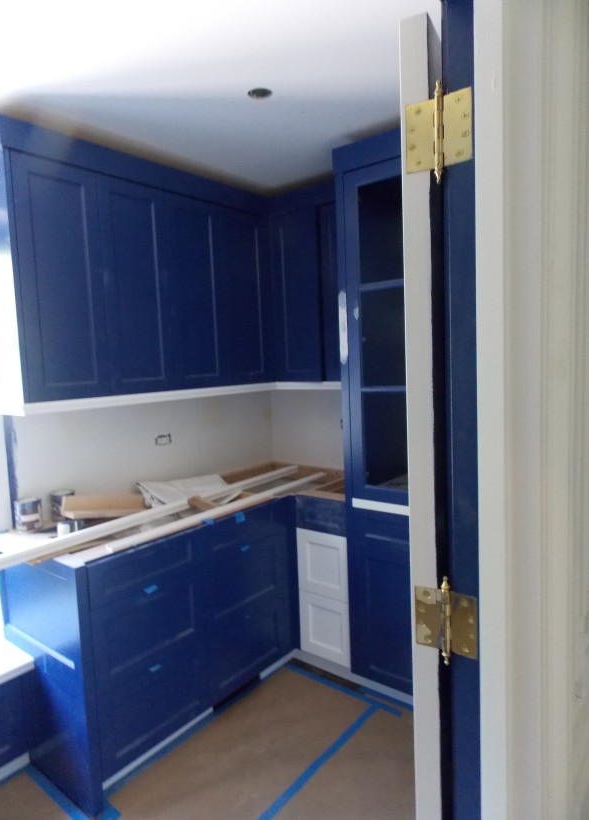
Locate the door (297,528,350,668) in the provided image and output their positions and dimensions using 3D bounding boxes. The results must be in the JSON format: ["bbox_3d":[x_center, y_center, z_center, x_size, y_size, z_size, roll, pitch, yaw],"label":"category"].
[{"bbox_3d":[0.144,0.888,2.598,0.290,0.620,0.020,2,7,39],"label":"door"}]

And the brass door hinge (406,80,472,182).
[{"bbox_3d":[0.241,-0.465,0.913,0.112,0.166,0.018,2,7,39],"label":"brass door hinge"}]

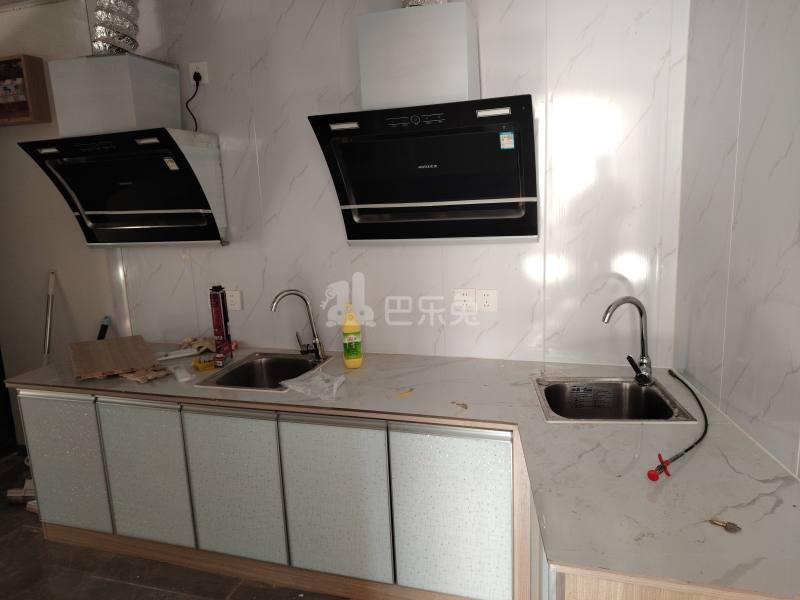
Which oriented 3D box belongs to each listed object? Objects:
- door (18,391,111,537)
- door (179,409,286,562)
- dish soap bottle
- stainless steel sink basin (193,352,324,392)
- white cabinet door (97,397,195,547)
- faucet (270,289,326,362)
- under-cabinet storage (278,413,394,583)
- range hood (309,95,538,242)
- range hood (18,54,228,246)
[{"bbox_3d":[-1.295,0.632,2.173,0.382,0.567,0.020,1,11,18],"label":"door"},{"bbox_3d":[-0.566,0.640,1.940,0.381,0.561,0.020,1,11,18],"label":"door"},{"bbox_3d":[-0.194,0.143,2.280,0.082,0.263,0.064,-2,11,2],"label":"dish soap bottle"},{"bbox_3d":[-0.514,0.370,2.216,0.378,0.193,0.445,1,11,17],"label":"stainless steel sink basin"},{"bbox_3d":[-0.930,0.636,2.056,0.377,0.562,0.020,1,11,18],"label":"white cabinet door"},{"bbox_3d":[-0.423,0.112,2.333,0.216,0.319,0.062,-6,11,-17],"label":"faucet"},{"bbox_3d":[-0.207,0.653,1.854,0.386,0.568,0.030,1,11,17],"label":"under-cabinet storage"},{"bbox_3d":[0.104,-0.428,1.987,0.742,0.456,0.360,1,11,17],"label":"range hood"},{"bbox_3d":[-1.181,-0.605,2.367,0.739,0.771,0.344,1,11,17],"label":"range hood"}]

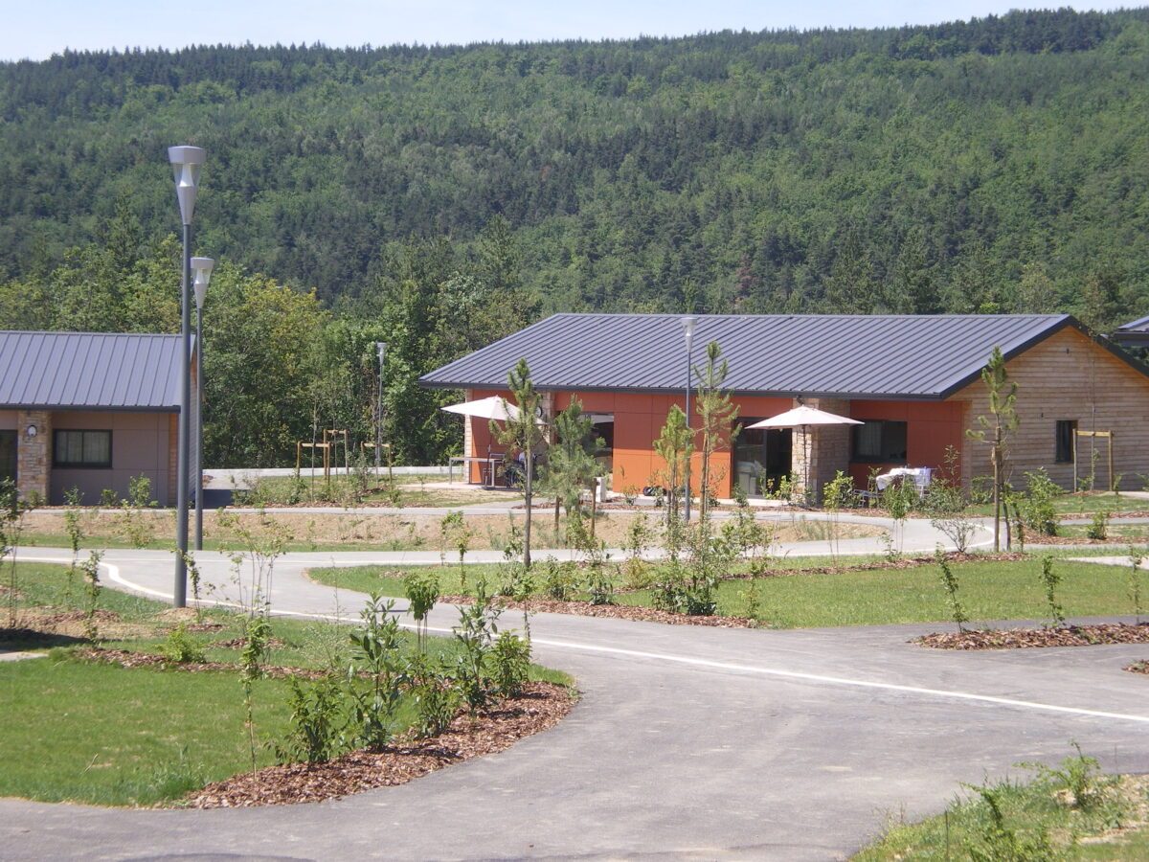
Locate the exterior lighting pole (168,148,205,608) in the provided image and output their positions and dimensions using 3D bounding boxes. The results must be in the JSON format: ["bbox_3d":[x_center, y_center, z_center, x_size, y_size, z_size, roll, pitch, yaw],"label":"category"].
[{"bbox_3d":[-4.052,-0.557,29.972,0.400,4.800,0.400,1,2,0],"label":"exterior lighting pole"}]

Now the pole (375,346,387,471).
[{"bbox_3d":[-7.254,-0.931,108.032,0.400,4.800,0.400,1,2,0],"label":"pole"}]

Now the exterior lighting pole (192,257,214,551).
[{"bbox_3d":[-6.121,-0.447,47.308,0.400,4.800,0.400,1,2,0],"label":"exterior lighting pole"}]

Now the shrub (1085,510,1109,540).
[{"bbox_3d":[10.782,1.943,59.500,0.473,0.631,0.450,1,2,0],"label":"shrub"}]

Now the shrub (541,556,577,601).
[{"bbox_3d":[-0.179,1.664,32.700,0.412,0.499,0.391,1,2,0],"label":"shrub"}]

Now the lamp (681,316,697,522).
[{"bbox_3d":[2.675,-0.264,67.805,0.400,4.800,0.400,1,2,0],"label":"lamp"}]

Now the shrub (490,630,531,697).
[{"bbox_3d":[-0.434,1.591,19.700,0.274,0.457,0.261,1,2,0],"label":"shrub"}]

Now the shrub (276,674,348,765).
[{"bbox_3d":[-1.411,1.550,15.500,0.380,0.483,0.361,1,2,0],"label":"shrub"}]

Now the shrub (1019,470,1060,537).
[{"bbox_3d":[9.900,1.519,61.500,0.856,1.468,0.814,1,2,0],"label":"shrub"}]

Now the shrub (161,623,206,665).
[{"bbox_3d":[-3.021,1.645,22.300,0.340,0.325,0.323,1,2,0],"label":"shrub"}]

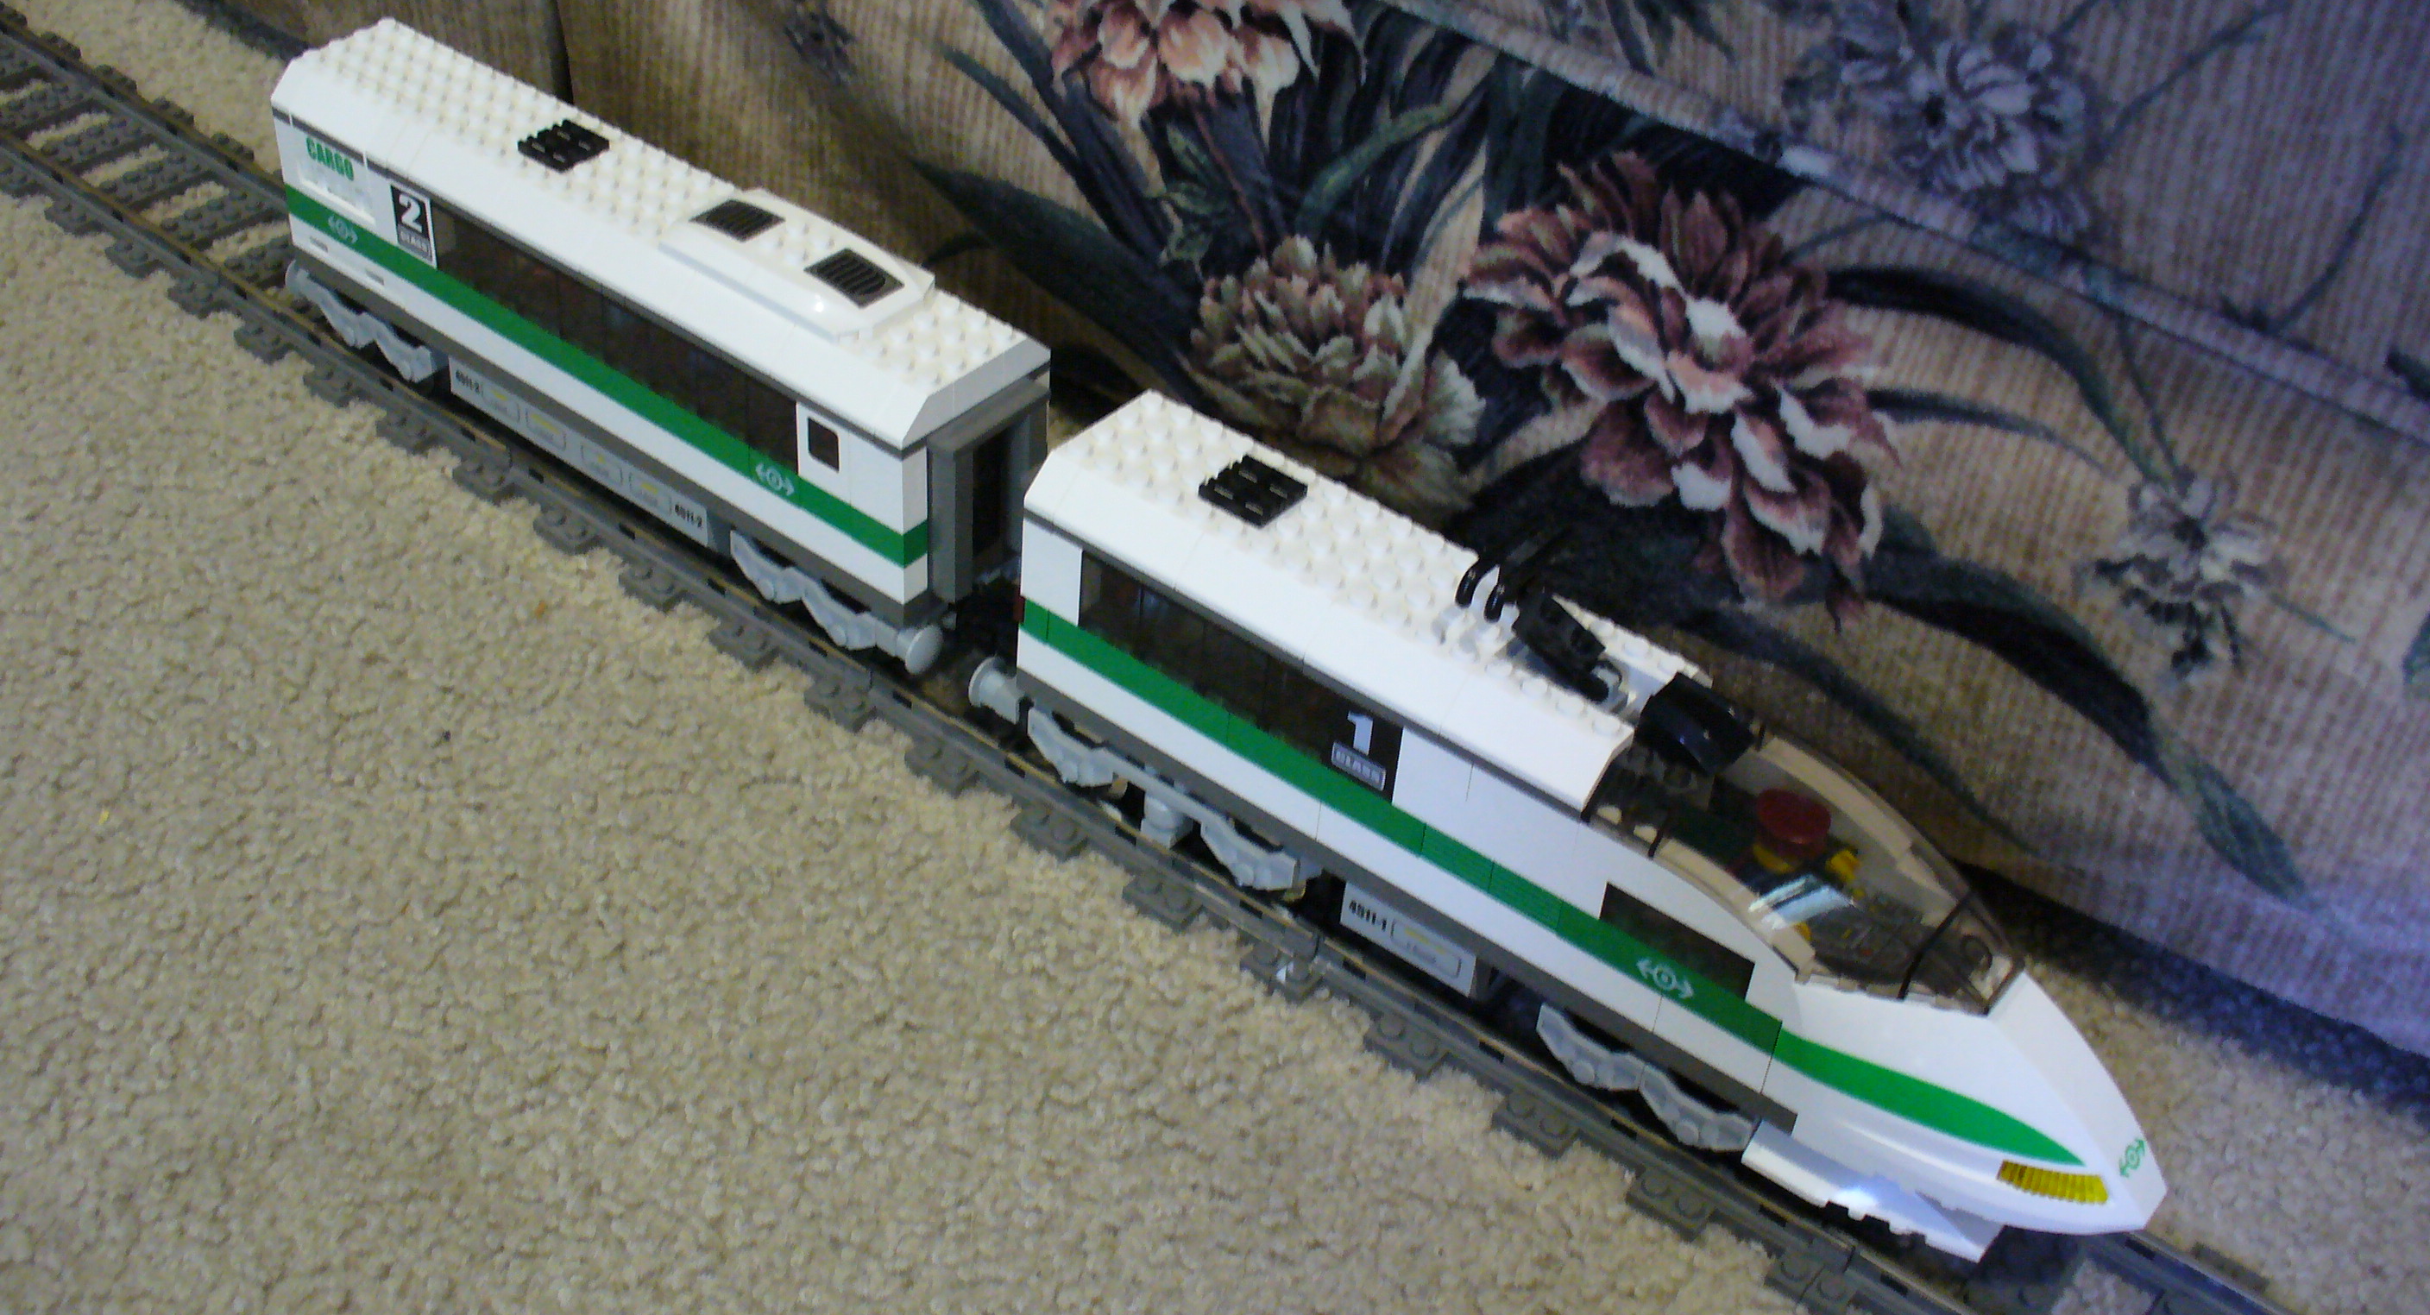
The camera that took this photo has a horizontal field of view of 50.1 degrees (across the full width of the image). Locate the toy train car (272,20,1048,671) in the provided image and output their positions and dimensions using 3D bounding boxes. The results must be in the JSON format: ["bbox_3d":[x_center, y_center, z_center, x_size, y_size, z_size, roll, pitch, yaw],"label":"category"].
[{"bbox_3d":[-0.142,-0.084,0.637,0.245,0.088,0.049,29,46,27],"label":"toy train car"}]

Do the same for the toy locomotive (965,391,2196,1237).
[{"bbox_3d":[0.066,0.025,0.509,0.273,0.101,0.050,29,46,26],"label":"toy locomotive"}]

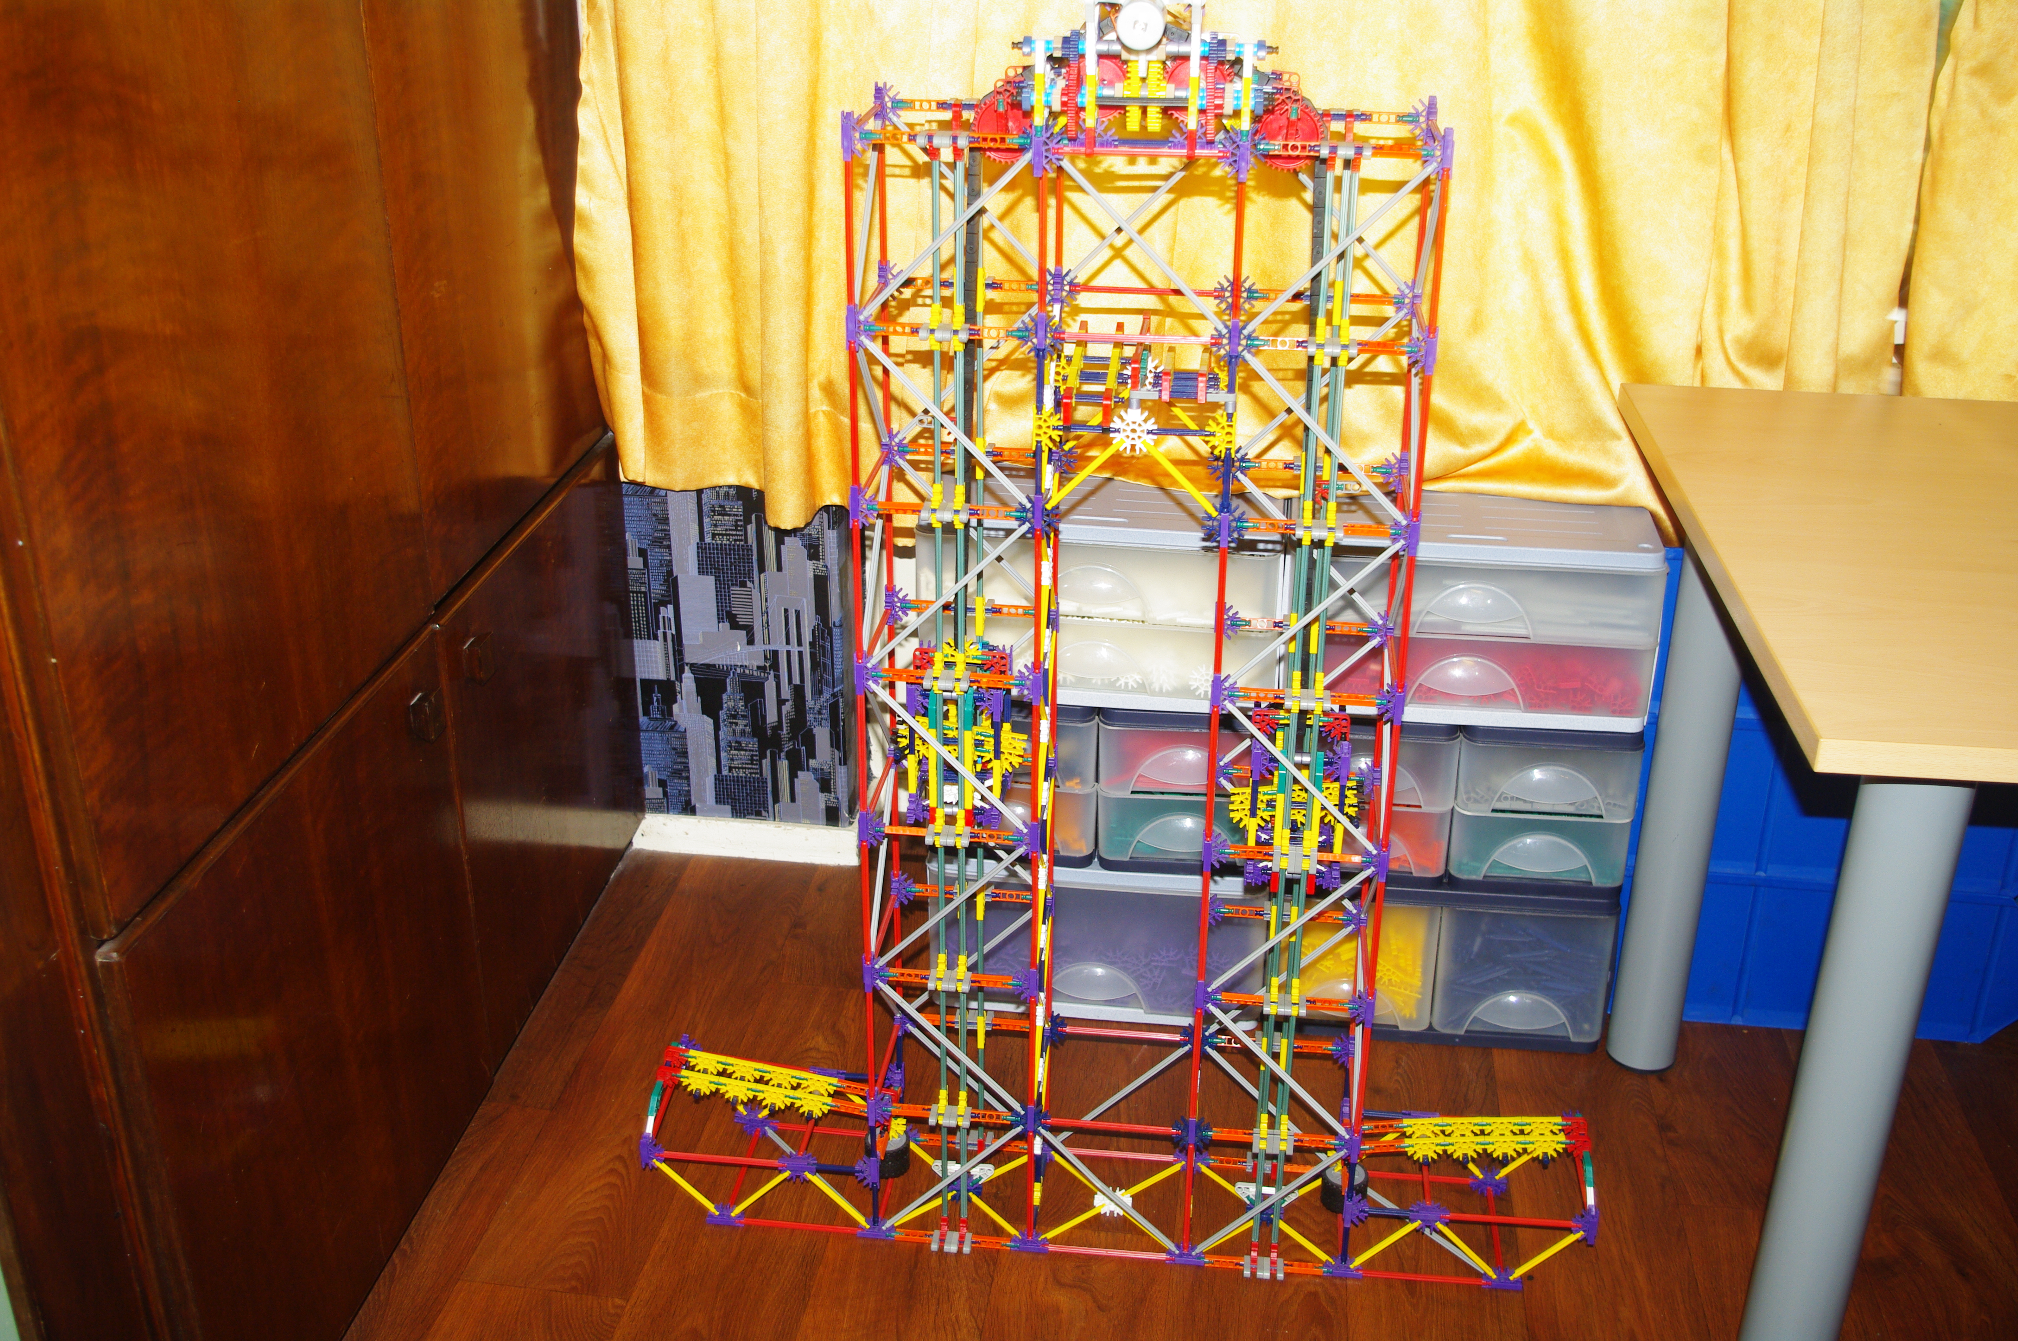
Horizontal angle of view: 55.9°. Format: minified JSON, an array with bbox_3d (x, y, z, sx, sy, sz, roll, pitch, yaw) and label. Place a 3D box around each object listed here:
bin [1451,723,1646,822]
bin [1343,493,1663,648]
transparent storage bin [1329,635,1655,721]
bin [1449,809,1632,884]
[{"bbox_3d":[0.593,0.053,2.161,0.192,0.104,0.272,3,24,6],"label":"bin"},{"bbox_3d":[0.499,-0.135,2.090,0.375,0.104,0.272,3,24,6],"label":"bin"},{"bbox_3d":[0.500,-0.048,2.128,0.372,0.088,0.272,3,24,6],"label":"transparent storage bin"},{"bbox_3d":[0.593,0.135,2.198,0.191,0.079,0.272,3,24,6],"label":"bin"}]

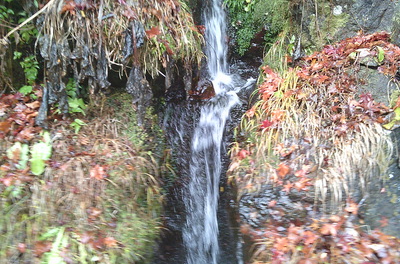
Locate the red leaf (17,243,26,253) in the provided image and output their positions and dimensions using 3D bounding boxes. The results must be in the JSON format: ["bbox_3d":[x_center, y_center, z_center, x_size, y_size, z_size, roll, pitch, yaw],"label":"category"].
[{"bbox_3d":[-0.645,0.417,1.420,0.036,0.012,0.036,0,60,0],"label":"red leaf"}]

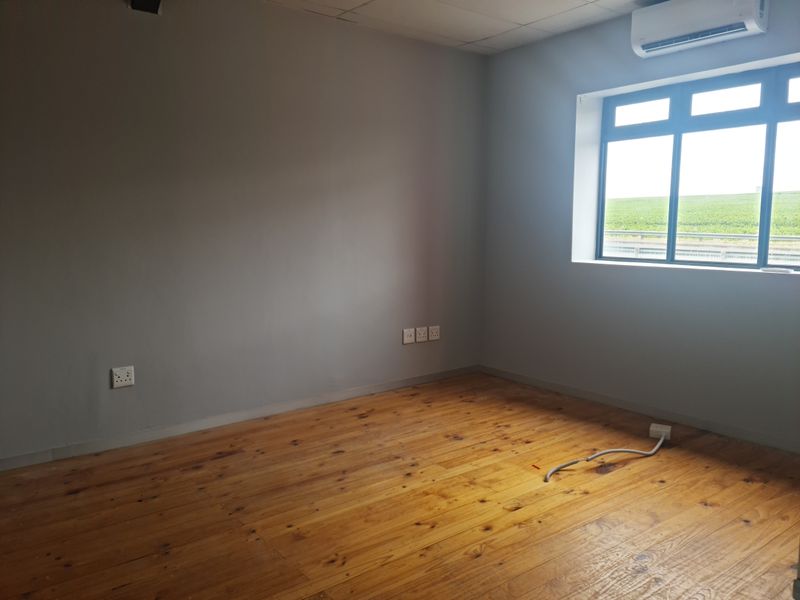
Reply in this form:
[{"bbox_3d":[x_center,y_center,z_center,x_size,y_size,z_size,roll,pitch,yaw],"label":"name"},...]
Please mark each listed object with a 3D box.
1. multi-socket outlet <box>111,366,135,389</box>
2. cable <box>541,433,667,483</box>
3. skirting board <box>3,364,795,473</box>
[{"bbox_3d":[-1.681,0.471,3.795,0.120,0.120,0.020,-5,9,-38],"label":"multi-socket outlet"},{"bbox_3d":[1.226,0.898,3.589,1.011,0.090,0.120,-4,8,-31],"label":"cable"},{"bbox_3d":[0.076,0.907,3.535,3.893,0.080,2.700,-5,9,-38],"label":"skirting board"}]

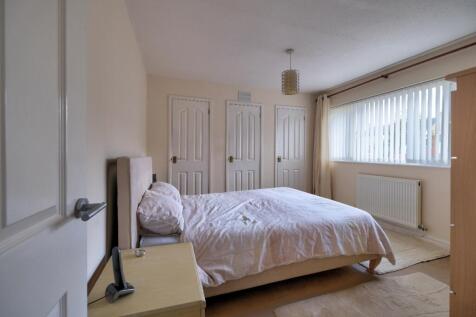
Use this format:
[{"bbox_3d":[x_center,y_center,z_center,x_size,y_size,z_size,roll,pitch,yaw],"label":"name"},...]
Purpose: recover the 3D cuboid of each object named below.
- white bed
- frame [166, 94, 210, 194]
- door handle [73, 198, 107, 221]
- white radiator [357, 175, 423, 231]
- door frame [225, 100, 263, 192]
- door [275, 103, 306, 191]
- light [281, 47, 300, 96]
[{"bbox_3d":[0.129,0.512,2.087,2.125,1.025,1.430,0,0,-18],"label":"white bed"},{"bbox_3d":[-0.842,-0.018,3.501,0.727,2.085,0.080,0,0,-18],"label":"frame"},{"bbox_3d":[-0.354,0.124,0.468,0.060,0.054,0.138,0,0,-18],"label":"door handle"},{"bbox_3d":[2.129,0.568,2.866,0.100,0.594,0.843,0,0,-18],"label":"white radiator"},{"bbox_3d":[0.129,-0.018,3.817,0.753,2.085,0.080,0,0,-18],"label":"door frame"},{"bbox_3d":[1.115,-0.018,4.137,0.790,2.085,0.080,0,0,-18],"label":"door"},{"bbox_3d":[0.669,-1.097,2.528,0.216,0.590,0.216,0,0,0],"label":"light"}]

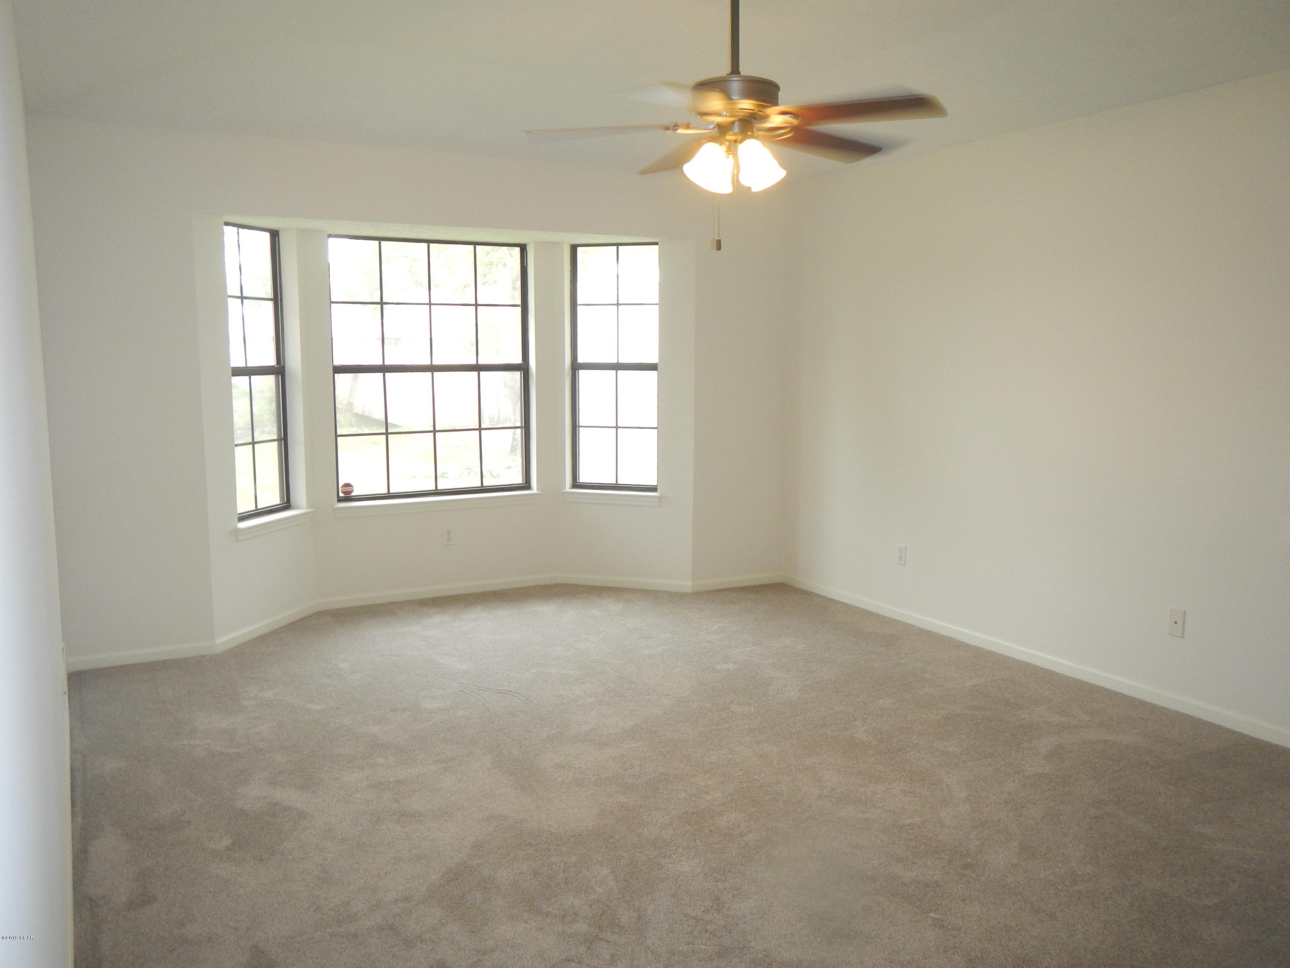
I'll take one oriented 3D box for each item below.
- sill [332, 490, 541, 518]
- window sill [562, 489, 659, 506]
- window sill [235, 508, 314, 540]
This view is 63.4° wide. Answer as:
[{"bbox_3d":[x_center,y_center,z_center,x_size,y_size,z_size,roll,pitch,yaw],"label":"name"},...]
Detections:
[{"bbox_3d":[-1.219,0.118,6.214,1.253,0.070,0.137,-4,8,-28],"label":"sill"},{"bbox_3d":[-0.193,0.085,6.464,0.639,0.070,0.137,2,8,18],"label":"window sill"},{"bbox_3d":[-1.984,0.207,5.511,0.137,0.070,0.652,2,7,16],"label":"window sill"}]

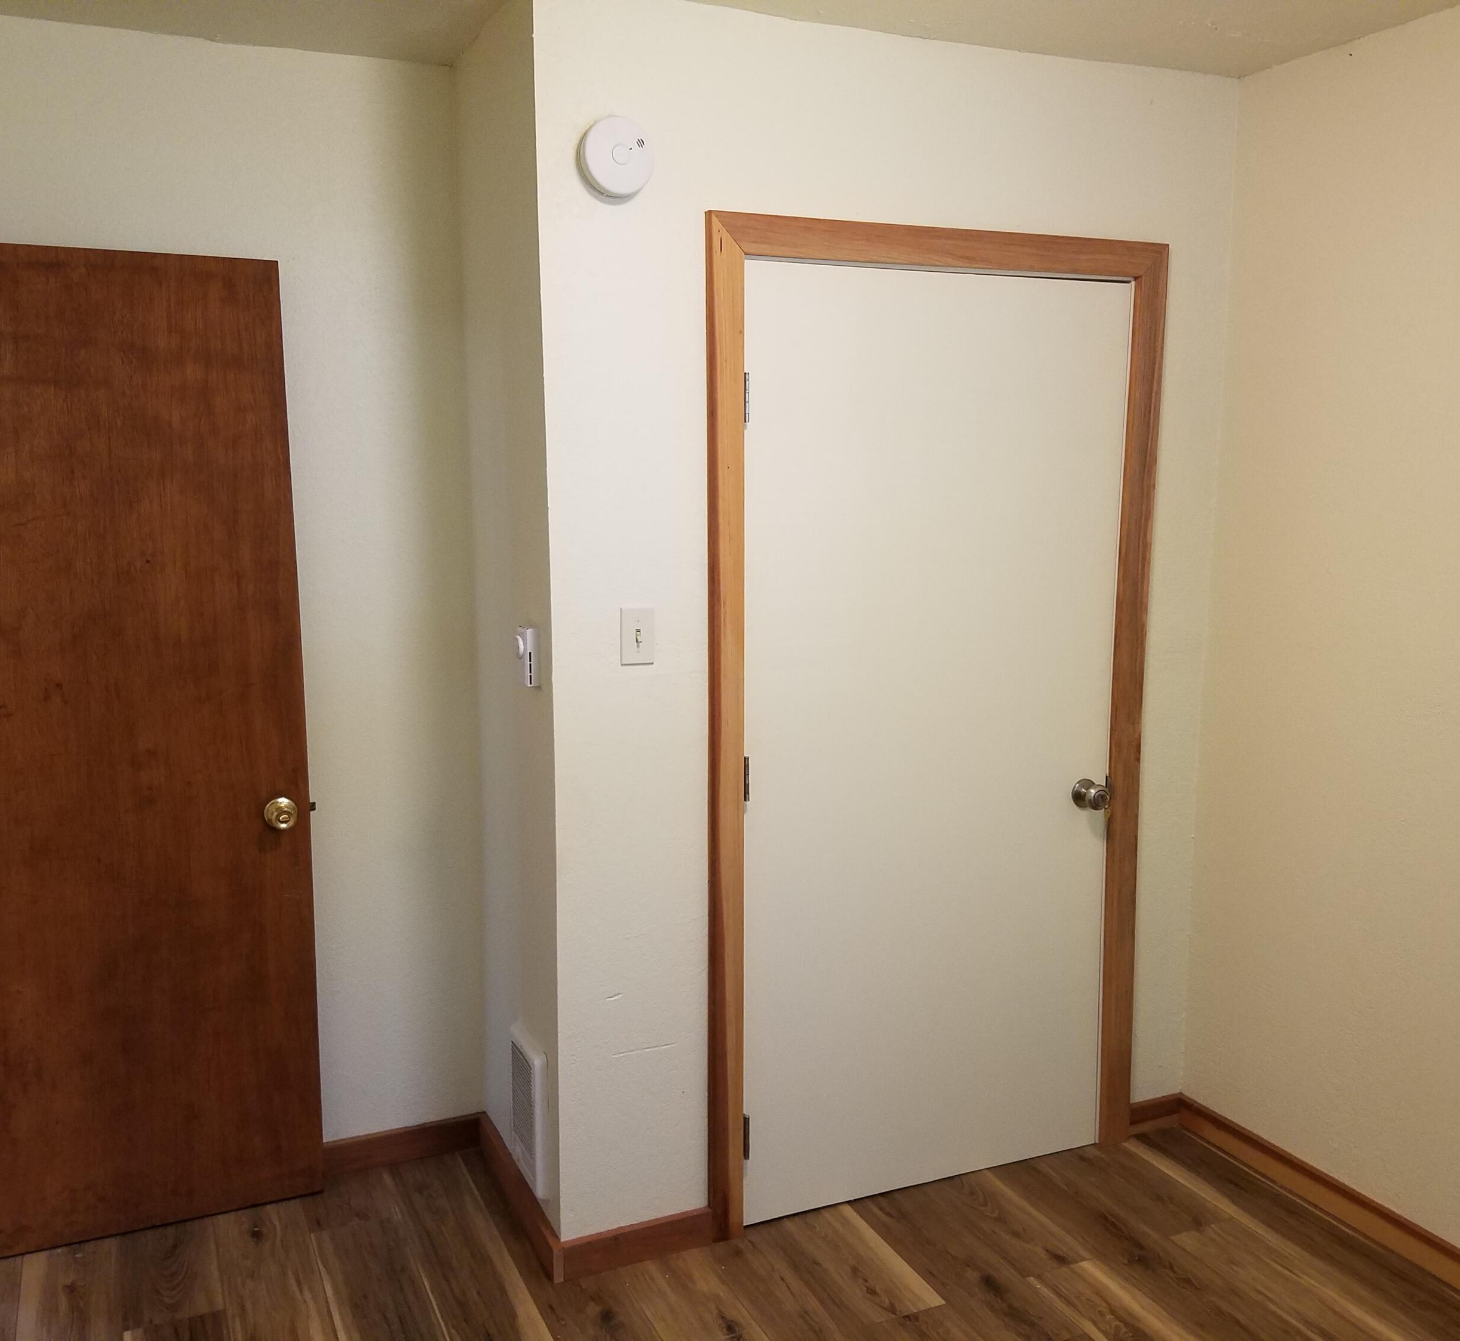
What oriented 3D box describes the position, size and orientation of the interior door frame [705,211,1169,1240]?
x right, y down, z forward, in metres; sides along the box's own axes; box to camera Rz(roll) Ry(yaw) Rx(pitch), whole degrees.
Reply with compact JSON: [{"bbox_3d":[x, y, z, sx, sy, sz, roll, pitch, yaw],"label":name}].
[{"bbox_3d":[0.472,0.137,2.941,1.121,2.122,0.022,-4,9,-24],"label":"interior door frame"}]

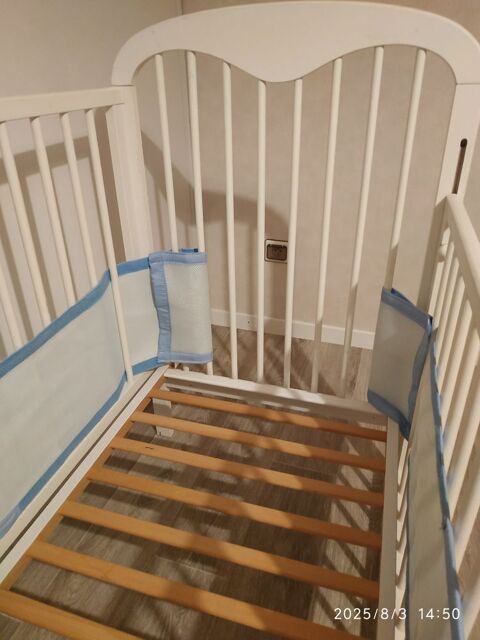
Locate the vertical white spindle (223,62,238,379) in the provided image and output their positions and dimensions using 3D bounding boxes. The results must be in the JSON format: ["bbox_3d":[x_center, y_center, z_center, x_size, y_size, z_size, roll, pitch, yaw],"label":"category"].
[{"bbox_3d":[-0.018,-0.155,0.969,0.015,0.702,0.015,7,28,16],"label":"vertical white spindle"}]

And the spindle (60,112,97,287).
[{"bbox_3d":[-0.281,-0.081,0.860,0.015,0.577,0.015,7,28,16],"label":"spindle"}]

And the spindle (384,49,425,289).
[{"bbox_3d":[0.301,-0.120,0.877,0.015,0.714,0.015,7,28,16],"label":"spindle"}]

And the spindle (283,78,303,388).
[{"bbox_3d":[0.110,-0.126,0.940,0.015,0.673,0.015,7,28,16],"label":"spindle"}]

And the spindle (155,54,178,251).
[{"bbox_3d":[-0.146,-0.177,1.001,0.015,0.718,0.015,7,28,16],"label":"spindle"}]

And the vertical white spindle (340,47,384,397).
[{"bbox_3d":[0.237,-0.130,0.894,0.015,0.719,0.015,7,28,16],"label":"vertical white spindle"}]

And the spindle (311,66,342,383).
[{"bbox_3d":[0.173,-0.131,0.915,0.015,0.703,0.015,7,28,16],"label":"spindle"}]

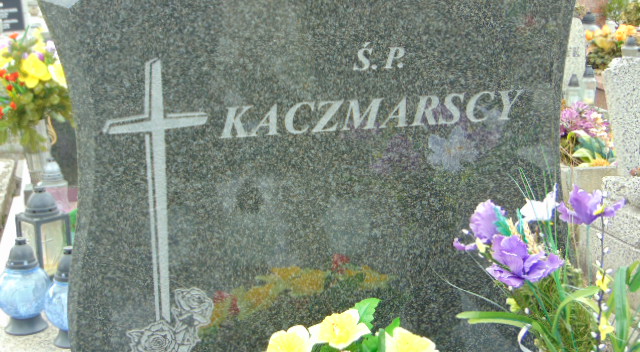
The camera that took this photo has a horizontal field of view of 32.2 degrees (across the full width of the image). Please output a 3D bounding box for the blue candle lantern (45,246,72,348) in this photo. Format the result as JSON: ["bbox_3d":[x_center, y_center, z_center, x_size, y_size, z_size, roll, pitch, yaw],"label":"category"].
[{"bbox_3d":[-0.513,0.246,2.300,0.109,0.201,0.109,-3,13,-12],"label":"blue candle lantern"}]

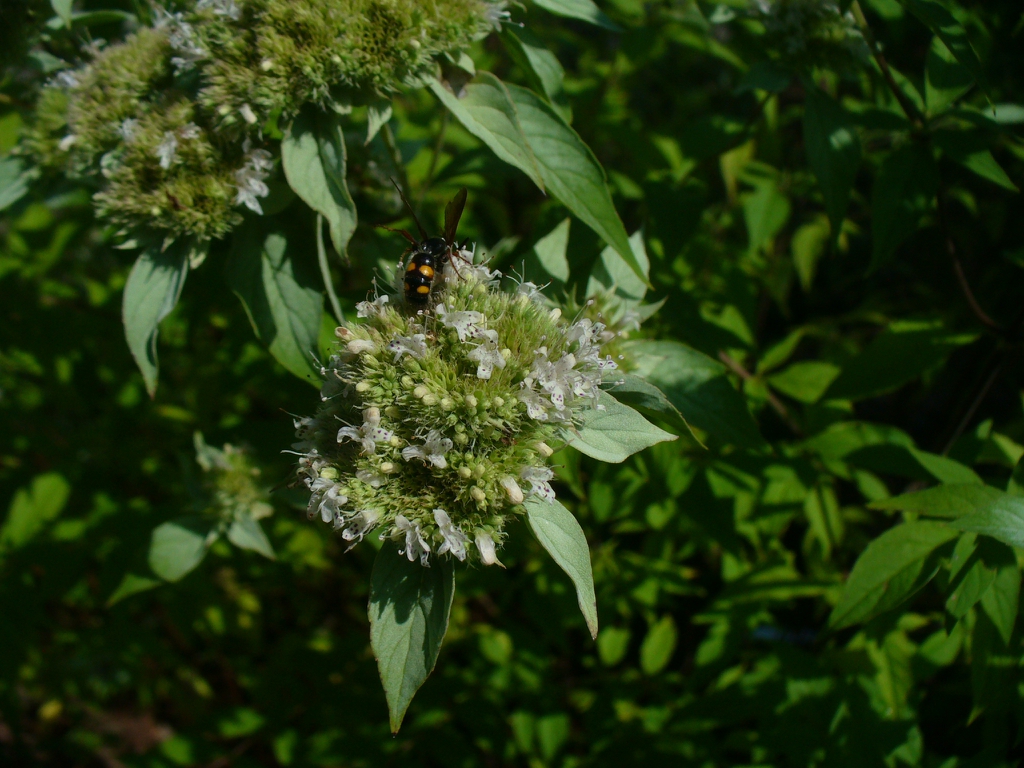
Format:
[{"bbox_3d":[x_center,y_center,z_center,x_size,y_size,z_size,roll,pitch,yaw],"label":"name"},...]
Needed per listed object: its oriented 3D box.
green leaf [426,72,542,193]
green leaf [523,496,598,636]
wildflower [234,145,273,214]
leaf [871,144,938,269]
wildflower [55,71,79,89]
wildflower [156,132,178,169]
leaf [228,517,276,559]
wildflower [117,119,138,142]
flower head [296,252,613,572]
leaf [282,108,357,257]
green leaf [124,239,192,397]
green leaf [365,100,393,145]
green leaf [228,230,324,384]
[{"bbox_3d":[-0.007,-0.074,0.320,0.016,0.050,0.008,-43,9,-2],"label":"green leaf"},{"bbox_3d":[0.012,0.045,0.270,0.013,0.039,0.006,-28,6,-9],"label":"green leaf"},{"bbox_3d":[-0.045,-0.036,0.192,0.006,0.011,0.006,-14,39,-18],"label":"wildflower"},{"bbox_3d":[0.179,-0.081,0.500,0.028,0.066,0.011,23,12,20],"label":"leaf"},{"bbox_3d":[-0.136,-0.093,0.335,0.007,0.007,0.007,-30,17,-11],"label":"wildflower"},{"bbox_3d":[-0.061,-0.042,0.195,0.004,0.006,0.004,0,37,0],"label":"wildflower"},{"bbox_3d":[-0.062,0.036,0.260,0.010,0.003,0.015,-39,71,-25],"label":"leaf"},{"bbox_3d":[-0.070,-0.046,0.200,0.004,0.004,0.004,3,37,5],"label":"wildflower"},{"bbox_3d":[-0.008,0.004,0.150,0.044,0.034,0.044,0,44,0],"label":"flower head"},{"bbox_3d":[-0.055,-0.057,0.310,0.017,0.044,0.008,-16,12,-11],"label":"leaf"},{"bbox_3d":[-0.101,-0.019,0.310,0.018,0.047,0.008,0,12,-18],"label":"green leaf"},{"bbox_3d":[-0.023,-0.045,0.190,0.005,0.003,0.011,24,74,7],"label":"green leaf"},{"bbox_3d":[-0.069,-0.023,0.320,0.022,0.052,0.010,-29,12,-16],"label":"green leaf"}]

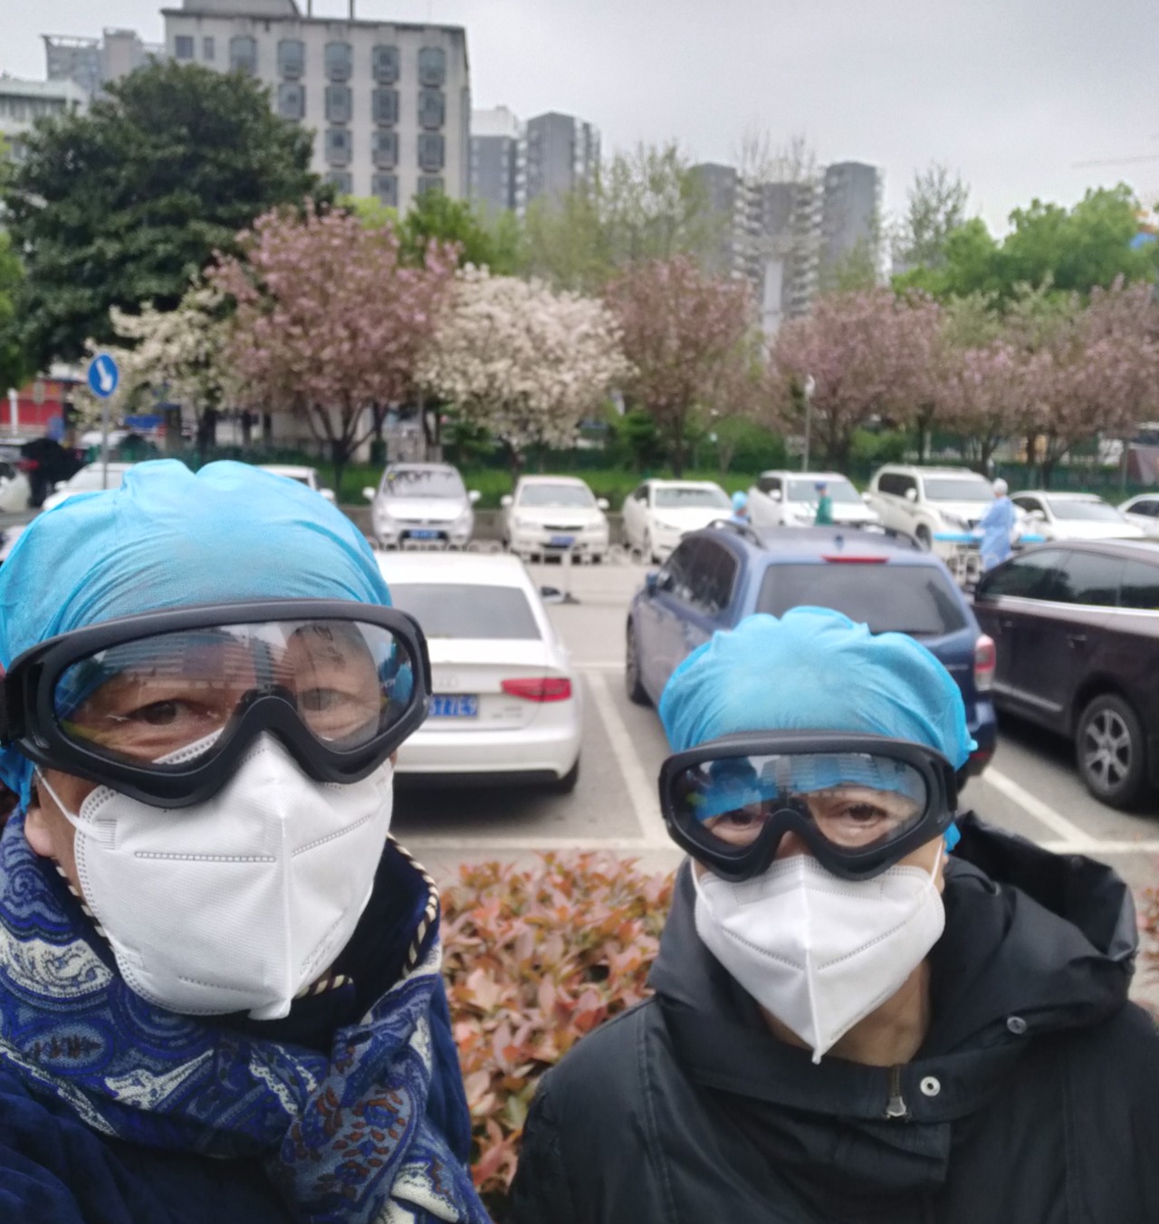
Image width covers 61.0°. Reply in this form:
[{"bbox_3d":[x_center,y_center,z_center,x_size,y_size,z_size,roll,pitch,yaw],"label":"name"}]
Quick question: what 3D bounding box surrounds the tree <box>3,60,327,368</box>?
[{"bbox_3d":[-14.224,-12.044,34.000,11.421,13.860,11.000,1,10,-5],"label":"tree"}]

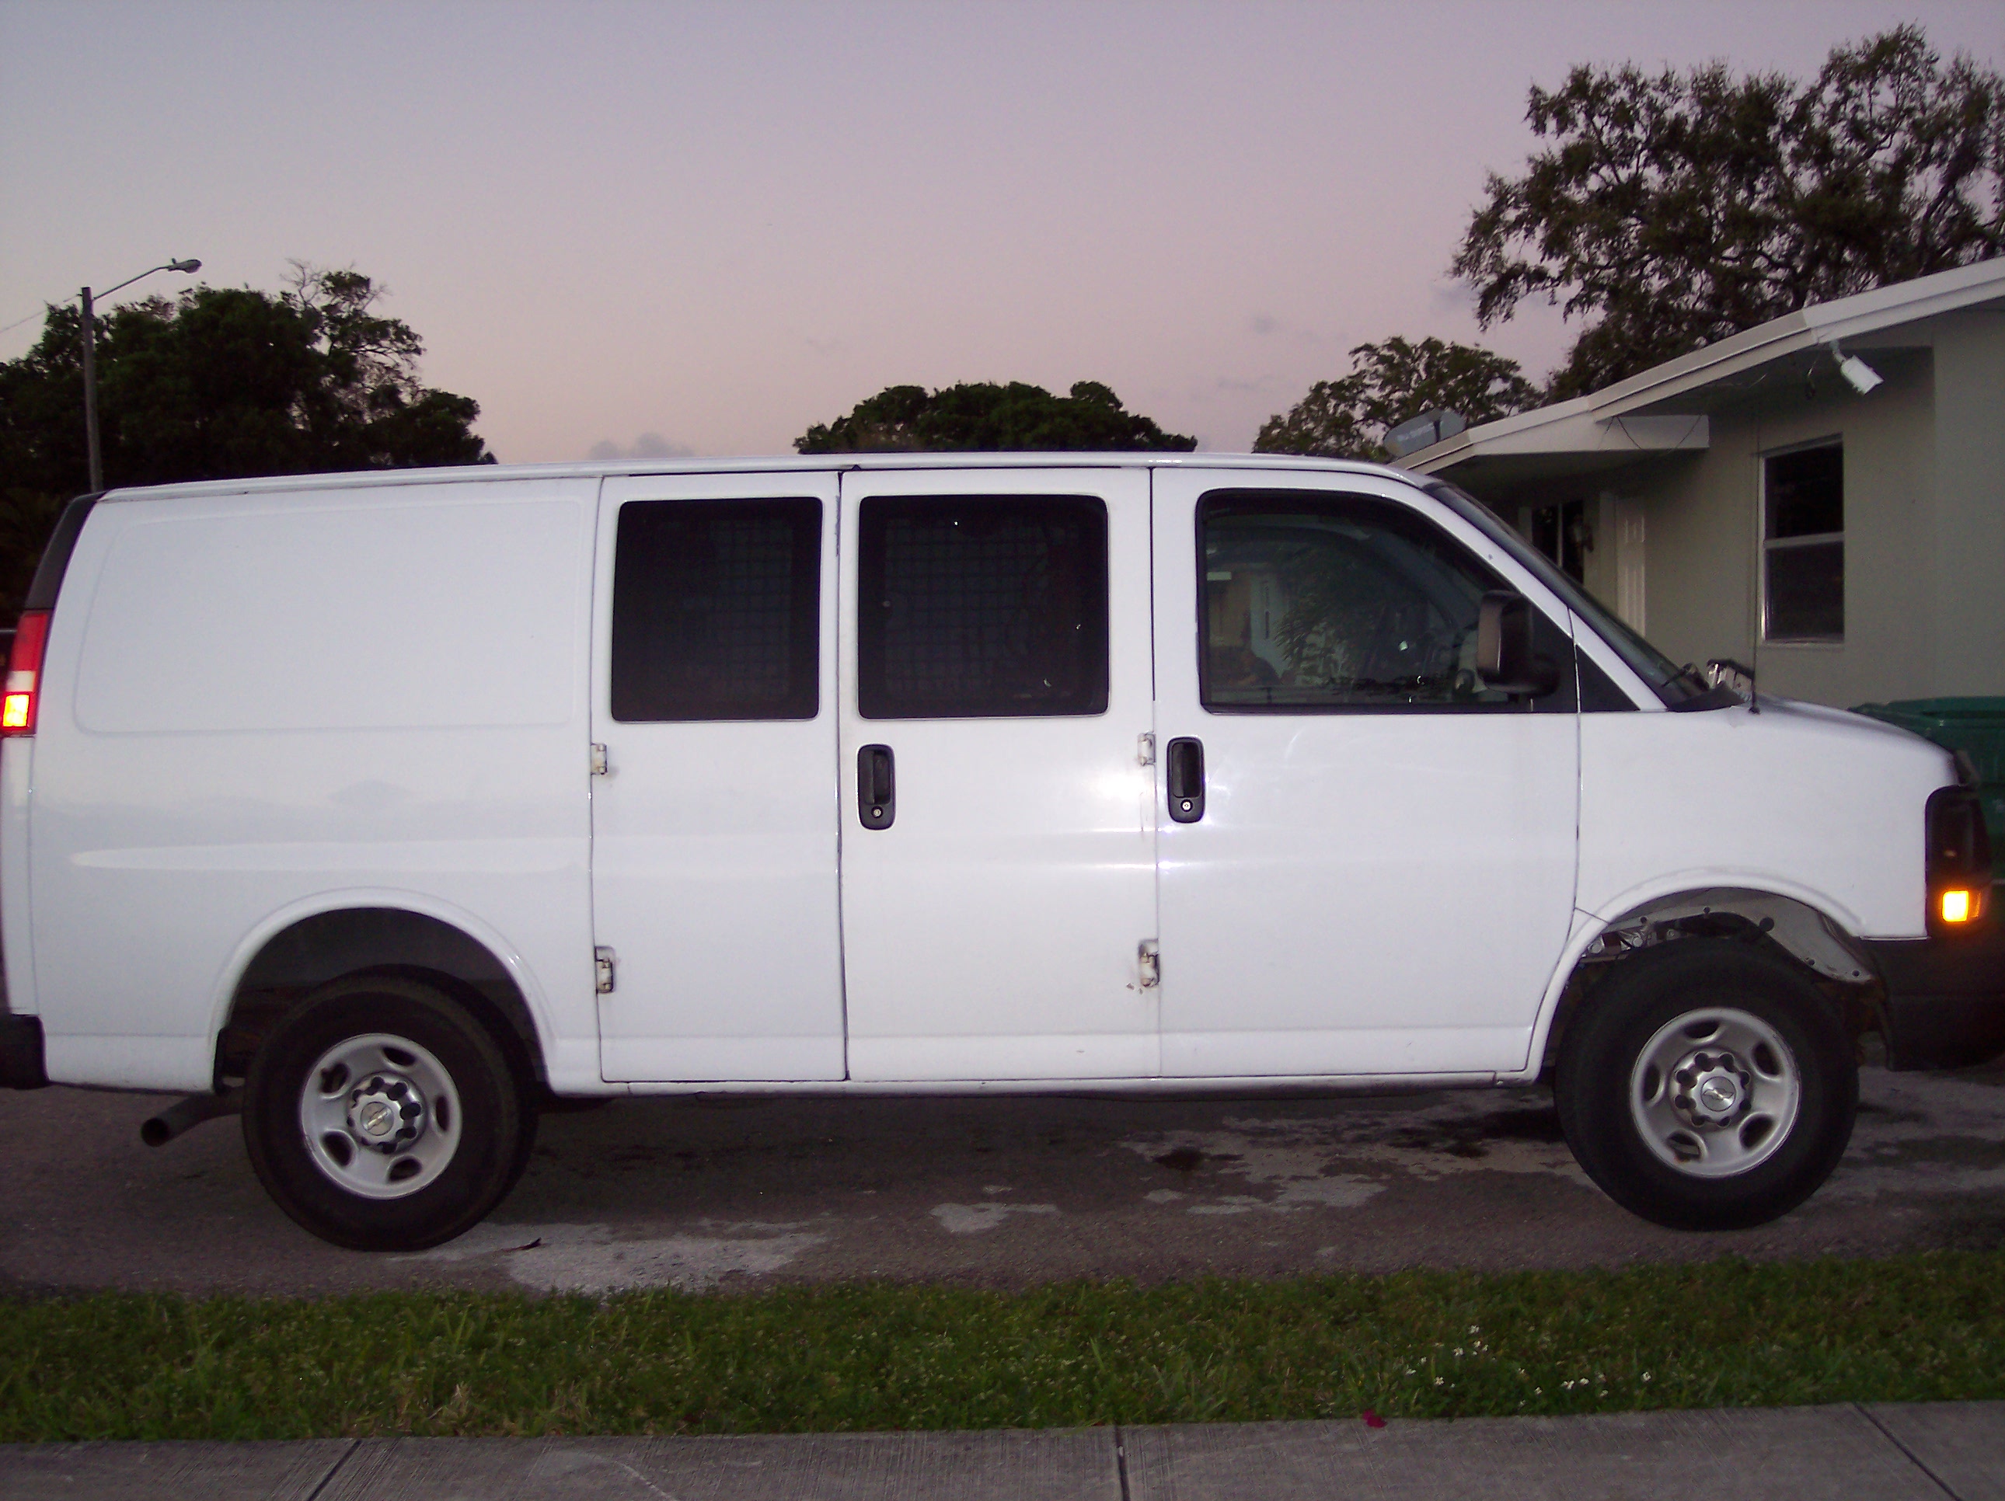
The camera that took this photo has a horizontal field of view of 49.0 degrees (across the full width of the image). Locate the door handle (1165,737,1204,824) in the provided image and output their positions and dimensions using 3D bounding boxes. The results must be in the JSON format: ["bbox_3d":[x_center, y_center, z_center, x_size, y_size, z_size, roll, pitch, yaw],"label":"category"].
[{"bbox_3d":[0.466,0.076,5.576,0.097,0.216,0.050,-1,-1,3],"label":"door handle"}]

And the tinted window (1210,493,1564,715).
[{"bbox_3d":[0.980,-0.380,5.615,0.954,0.577,0.060,-1,-8,3],"label":"tinted window"}]

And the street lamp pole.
[{"bbox_3d":[-16.806,-4.902,43.103,2.388,9.472,0.350,-1,3,0],"label":"street lamp pole"}]

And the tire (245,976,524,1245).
[{"bbox_3d":[-1.614,0.939,5.838,0.733,0.727,0.230,-1,3,3],"label":"tire"}]

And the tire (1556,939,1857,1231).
[{"bbox_3d":[1.811,0.853,5.679,0.733,0.727,0.230,-1,3,3],"label":"tire"}]

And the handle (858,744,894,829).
[{"bbox_3d":[-0.320,0.095,5.612,0.096,0.214,0.050,-1,-1,3],"label":"handle"}]

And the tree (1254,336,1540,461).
[{"bbox_3d":[7.878,-4.319,42.177,6.800,7.214,6.500,-1,3,0],"label":"tree"}]

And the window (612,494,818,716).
[{"bbox_3d":[-0.741,-0.365,5.694,0.546,0.590,0.050,-1,-8,3],"label":"window"}]

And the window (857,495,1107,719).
[{"bbox_3d":[-0.050,-0.369,5.663,0.647,0.587,0.050,-1,-8,3],"label":"window"}]

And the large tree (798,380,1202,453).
[{"bbox_3d":[-0.040,-5.222,55.199,11.500,8.121,11.000,-1,3,0],"label":"large tree"}]

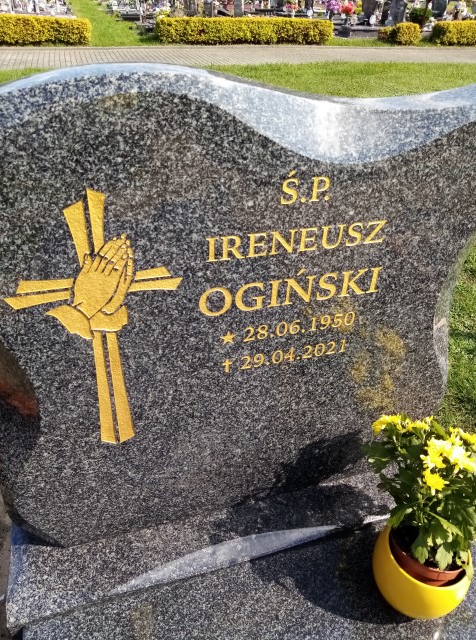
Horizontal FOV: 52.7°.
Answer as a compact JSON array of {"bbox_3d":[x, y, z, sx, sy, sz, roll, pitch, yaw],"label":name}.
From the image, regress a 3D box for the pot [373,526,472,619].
[{"bbox_3d":[0.328,0.447,0.869,0.162,0.129,0.162,1,36,-1],"label":"pot"}]

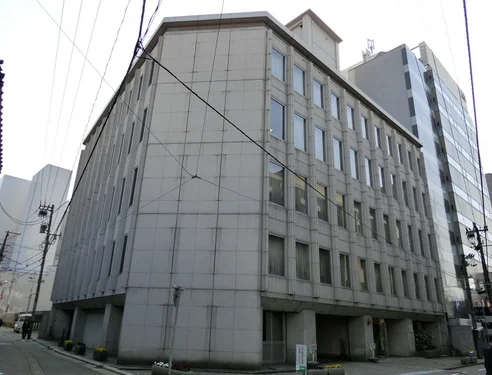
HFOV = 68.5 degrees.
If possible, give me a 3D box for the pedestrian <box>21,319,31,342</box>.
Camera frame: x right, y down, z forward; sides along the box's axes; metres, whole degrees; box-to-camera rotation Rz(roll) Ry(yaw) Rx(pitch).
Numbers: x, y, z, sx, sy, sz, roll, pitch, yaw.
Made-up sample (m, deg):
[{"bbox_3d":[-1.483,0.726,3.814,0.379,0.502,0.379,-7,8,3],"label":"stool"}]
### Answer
[{"bbox_3d":[-17.874,11.602,29.348,0.500,1.670,0.380,13,-23,-27],"label":"pedestrian"}]

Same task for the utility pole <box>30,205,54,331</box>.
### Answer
[{"bbox_3d":[-21.237,8.142,37.955,0.400,13.189,0.400,-2,-21,-2],"label":"utility pole"}]

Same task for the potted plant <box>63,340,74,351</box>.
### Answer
[{"bbox_3d":[-9.741,8.709,19.911,0.486,0.496,0.486,16,-25,-32],"label":"potted plant"}]

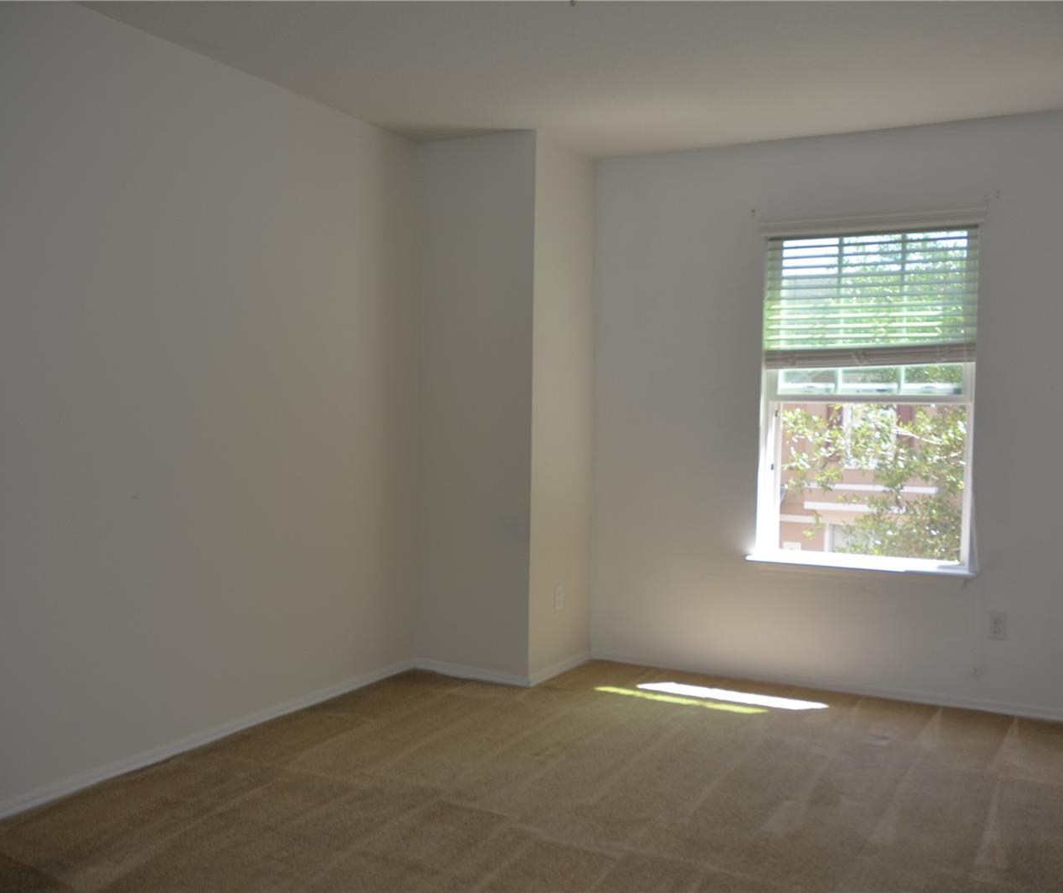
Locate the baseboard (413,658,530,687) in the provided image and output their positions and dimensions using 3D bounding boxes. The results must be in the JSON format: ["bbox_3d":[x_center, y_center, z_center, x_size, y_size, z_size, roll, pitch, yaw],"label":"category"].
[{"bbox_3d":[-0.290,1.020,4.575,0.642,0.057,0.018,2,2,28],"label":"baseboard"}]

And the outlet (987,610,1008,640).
[{"bbox_3d":[1.893,0.729,4.103,0.071,0.115,0.009,2,2,28],"label":"outlet"}]

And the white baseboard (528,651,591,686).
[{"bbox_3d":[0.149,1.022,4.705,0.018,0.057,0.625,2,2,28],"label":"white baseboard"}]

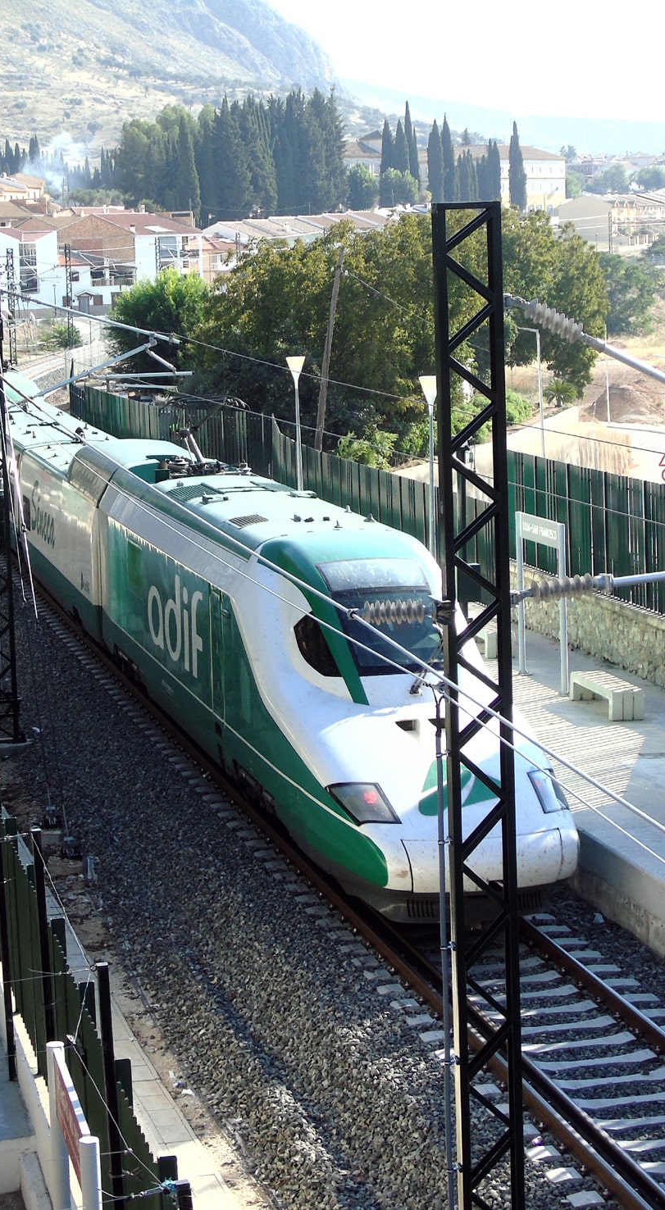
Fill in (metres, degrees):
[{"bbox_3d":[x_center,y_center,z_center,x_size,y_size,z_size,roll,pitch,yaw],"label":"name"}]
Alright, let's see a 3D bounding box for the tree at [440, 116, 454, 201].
[{"bbox_3d":[20.169,-77.521,440.000,2.500,16.100,2.500,-2,8,0],"label":"tree"}]

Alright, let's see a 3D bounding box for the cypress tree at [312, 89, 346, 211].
[{"bbox_3d":[-0.488,-70.079,390.000,5.100,19.700,5.100,-2,8,0],"label":"cypress tree"}]

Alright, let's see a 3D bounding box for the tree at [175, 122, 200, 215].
[{"bbox_3d":[-22.900,-68.700,400.000,3.900,16.600,3.900,-2,7,0],"label":"tree"}]

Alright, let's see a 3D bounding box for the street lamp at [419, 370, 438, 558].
[{"bbox_3d":[1.820,-1.710,45.000,0.420,4.750,0.420,-2,7,0],"label":"street lamp"}]

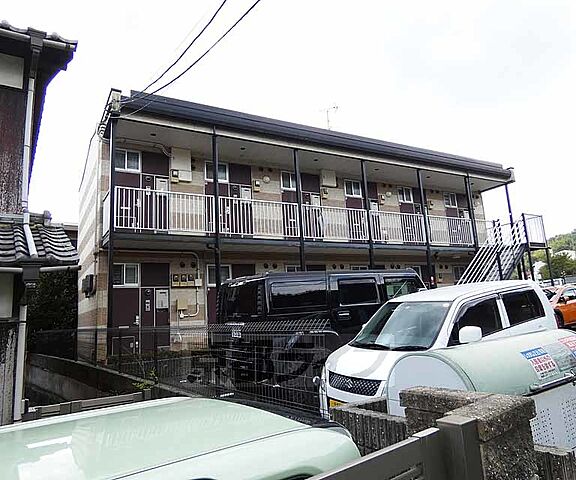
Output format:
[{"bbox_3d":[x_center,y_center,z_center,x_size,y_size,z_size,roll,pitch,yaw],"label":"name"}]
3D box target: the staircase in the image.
[{"bbox_3d":[7.498,1.232,15.097,4.263,4.496,1.299,2,-11,-29],"label":"staircase"}]

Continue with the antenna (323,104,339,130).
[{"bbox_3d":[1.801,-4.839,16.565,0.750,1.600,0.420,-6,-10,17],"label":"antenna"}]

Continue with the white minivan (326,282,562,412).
[{"bbox_3d":[2.062,1.477,5.192,3.400,1.650,1.500,0,-10,-33],"label":"white minivan"}]

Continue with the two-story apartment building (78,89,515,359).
[{"bbox_3d":[0.872,0.641,16.949,16.632,7.155,8.775,2,-11,-30],"label":"two-story apartment building"}]

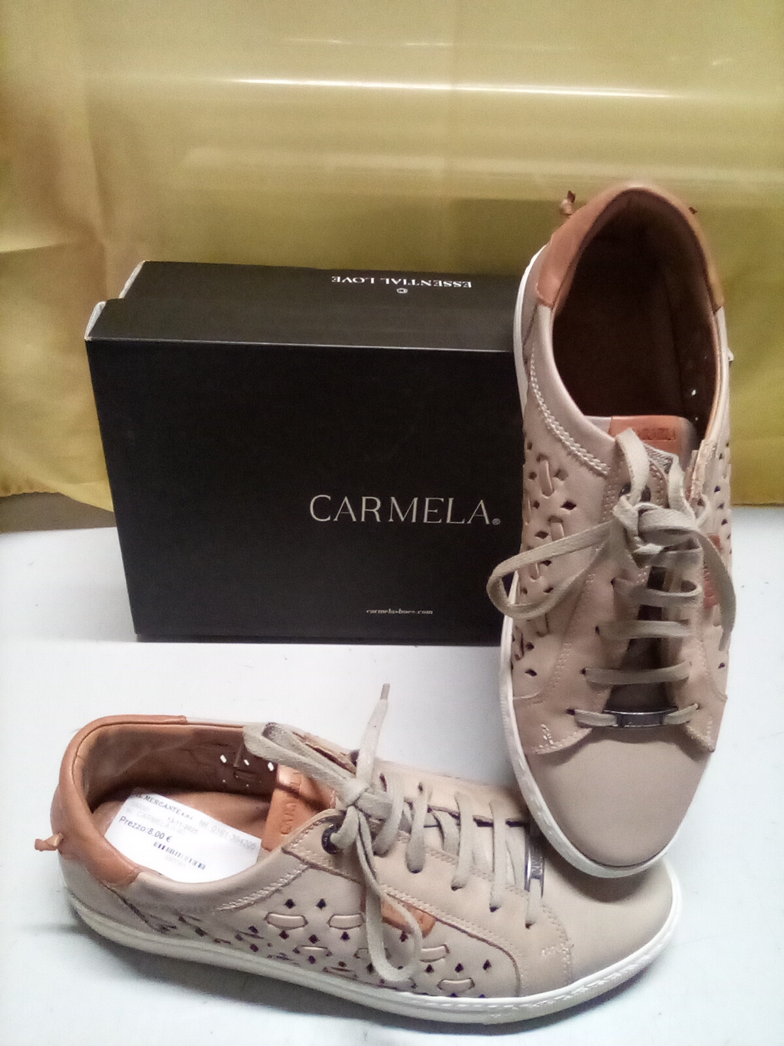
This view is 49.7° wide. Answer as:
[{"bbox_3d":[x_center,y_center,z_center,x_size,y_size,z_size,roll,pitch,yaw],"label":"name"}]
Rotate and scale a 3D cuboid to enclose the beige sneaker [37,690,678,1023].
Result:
[{"bbox_3d":[-0.012,0.135,0.360,0.283,0.096,0.101,6,35,4],"label":"beige sneaker"}]

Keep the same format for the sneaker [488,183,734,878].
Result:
[{"bbox_3d":[0.097,0.000,0.344,0.101,0.284,0.096,-3,-9,-3],"label":"sneaker"}]

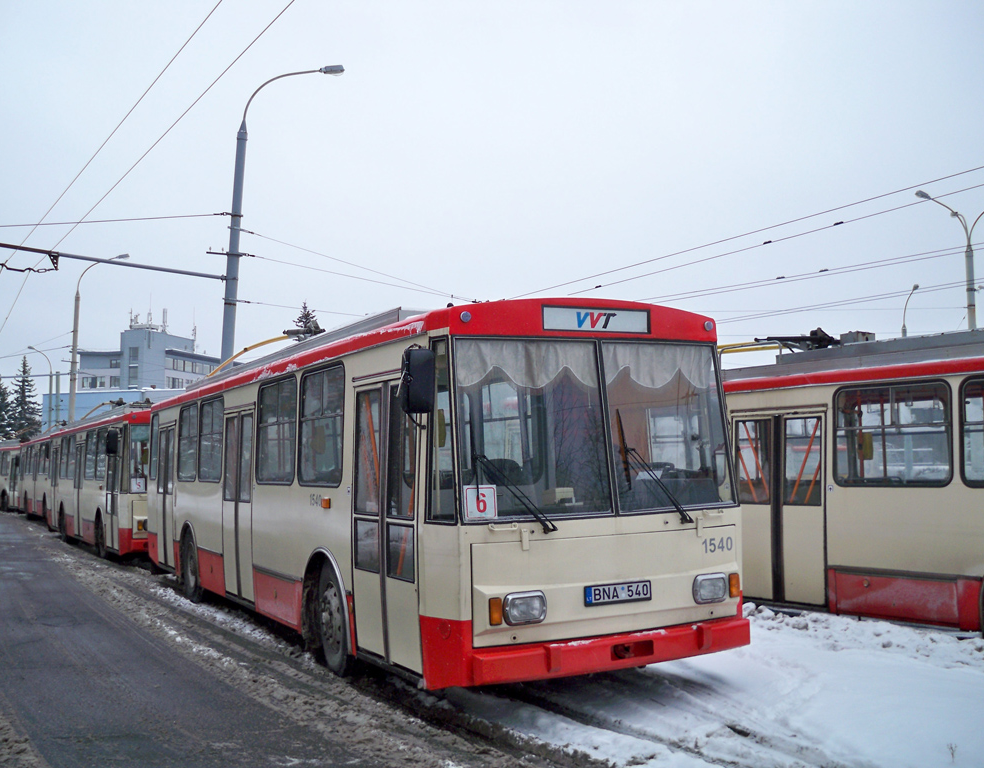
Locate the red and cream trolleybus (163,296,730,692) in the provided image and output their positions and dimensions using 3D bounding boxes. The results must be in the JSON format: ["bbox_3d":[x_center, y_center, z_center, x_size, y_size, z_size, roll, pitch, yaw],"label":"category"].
[{"bbox_3d":[-1.758,1.123,12.142,2.520,3.200,11.360,1,-5,-28],"label":"red and cream trolleybus"}]

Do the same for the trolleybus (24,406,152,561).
[{"bbox_3d":[-8.206,2.170,23.879,2.520,3.200,11.340,1,-5,-30],"label":"trolleybus"}]

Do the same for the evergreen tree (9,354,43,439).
[{"bbox_3d":[-36.021,2.993,79.641,3.400,10.260,3.400,1,-4,-24],"label":"evergreen tree"}]

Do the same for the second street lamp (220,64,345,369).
[{"bbox_3d":[-5.283,-2.164,25.549,3.100,12.000,0.400,2,-5,-30],"label":"second street lamp"}]

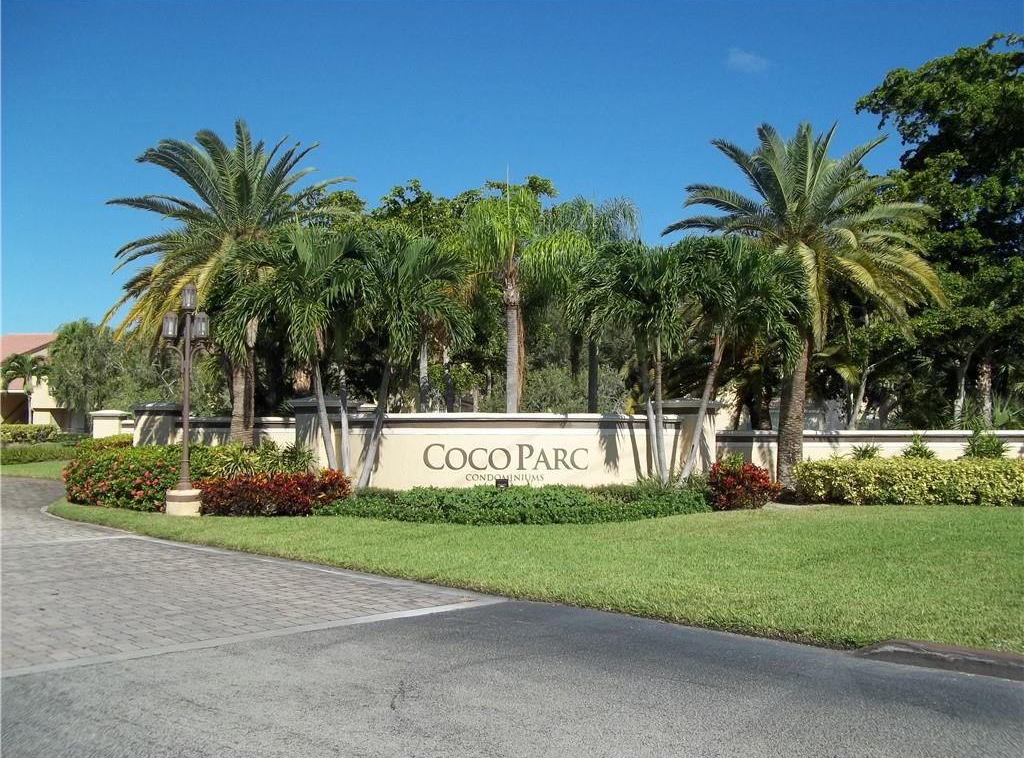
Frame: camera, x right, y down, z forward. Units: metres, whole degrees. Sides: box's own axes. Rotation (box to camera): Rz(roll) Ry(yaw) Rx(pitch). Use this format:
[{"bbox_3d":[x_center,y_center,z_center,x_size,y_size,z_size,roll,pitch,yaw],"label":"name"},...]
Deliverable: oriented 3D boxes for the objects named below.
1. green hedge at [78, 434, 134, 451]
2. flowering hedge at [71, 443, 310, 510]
[{"bbox_3d":[-8.340,1.695,19.432,1.400,1.150,1.000,0,-4,0],"label":"green hedge"},{"bbox_3d":[-6.750,2.029,19.416,7.200,1.160,2.600,-1,-4,24],"label":"flowering hedge"}]

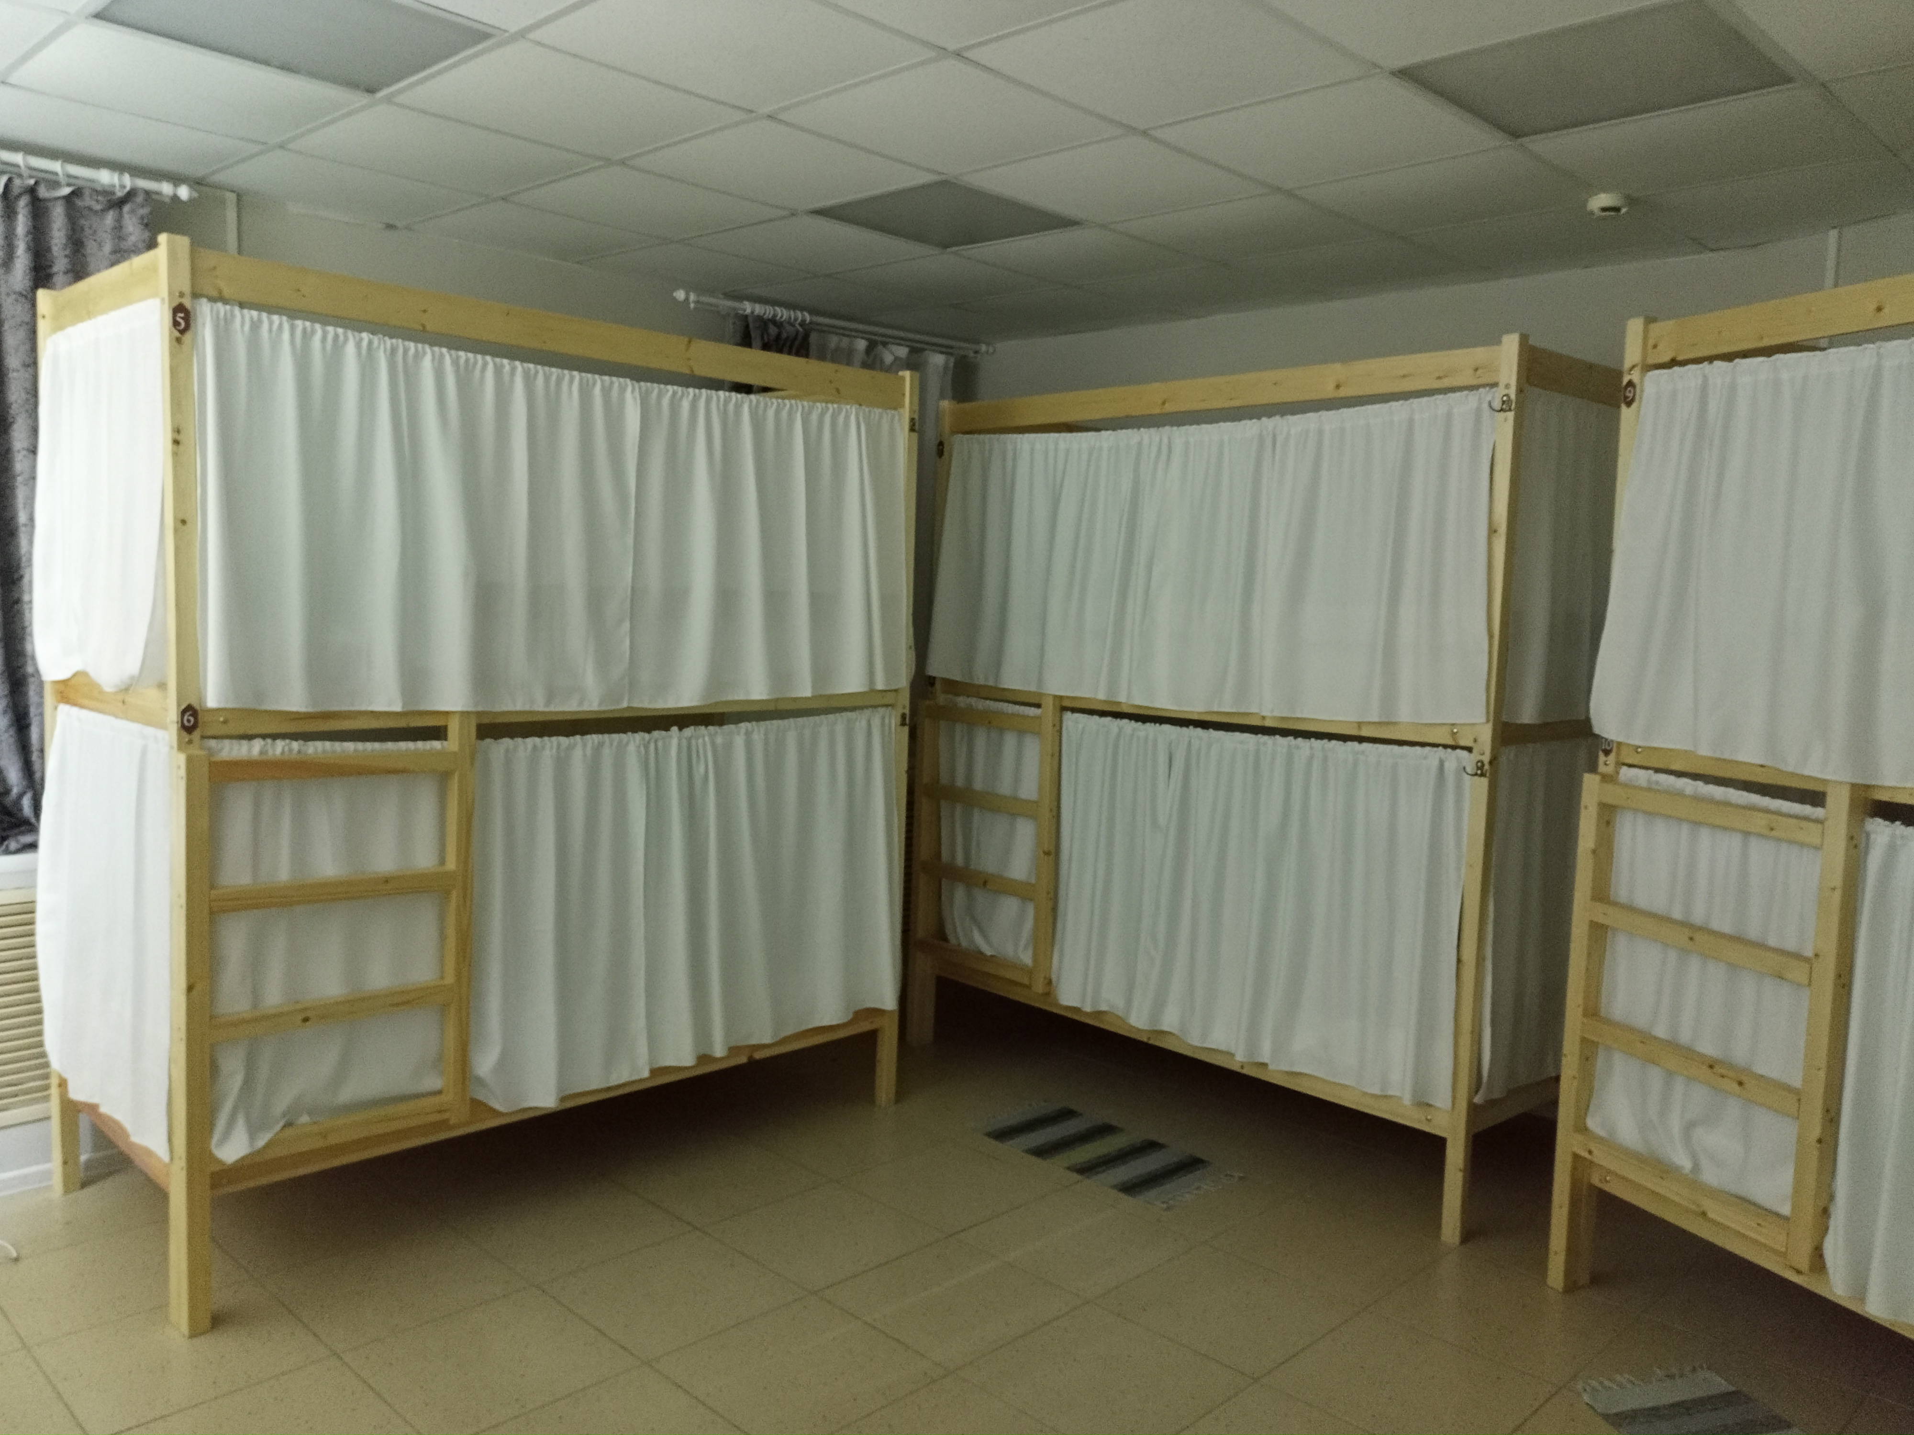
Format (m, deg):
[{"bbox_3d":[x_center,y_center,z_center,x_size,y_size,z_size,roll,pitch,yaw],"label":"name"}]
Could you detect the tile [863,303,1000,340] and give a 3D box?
[{"bbox_3d":[-0.013,-1.517,5.998,0.555,0.020,0.585,6,5,44],"label":"tile"}]

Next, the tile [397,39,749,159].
[{"bbox_3d":[-0.861,-1.378,3.463,0.585,0.020,0.585,6,5,44],"label":"tile"}]

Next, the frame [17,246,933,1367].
[{"bbox_3d":[-1.174,0.091,4.259,0.941,2.268,2.132,6,6,44],"label":"frame"}]

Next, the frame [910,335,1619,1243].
[{"bbox_3d":[0.918,0.111,4.895,0.941,2.268,2.140,-2,6,-41],"label":"frame"}]

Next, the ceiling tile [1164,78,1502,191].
[{"bbox_3d":[0.839,-1.303,3.462,0.595,0.020,0.595,6,6,44],"label":"ceiling tile"}]

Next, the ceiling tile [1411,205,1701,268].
[{"bbox_3d":[1.660,-1.343,4.318,0.585,0.018,0.543,6,6,44],"label":"ceiling tile"}]

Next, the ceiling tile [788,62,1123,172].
[{"bbox_3d":[-0.012,-1.343,3.463,0.585,0.018,0.585,6,6,44],"label":"ceiling tile"}]

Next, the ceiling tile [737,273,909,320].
[{"bbox_3d":[-0.421,-1.502,5.536,0.477,0.018,0.585,6,6,44],"label":"ceiling tile"}]

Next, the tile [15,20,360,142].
[{"bbox_3d":[-1.709,-1.410,3.458,0.585,0.020,0.585,6,5,44],"label":"tile"}]

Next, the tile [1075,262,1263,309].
[{"bbox_3d":[0.803,-1.432,5.153,0.585,0.018,0.543,6,6,44],"label":"tile"}]

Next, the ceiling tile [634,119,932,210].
[{"bbox_3d":[-0.437,-1.377,3.870,0.595,0.020,0.595,6,6,44],"label":"ceiling tile"}]

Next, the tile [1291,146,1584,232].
[{"bbox_3d":[1.257,-1.326,3.901,0.585,0.020,0.585,6,5,44],"label":"tile"}]

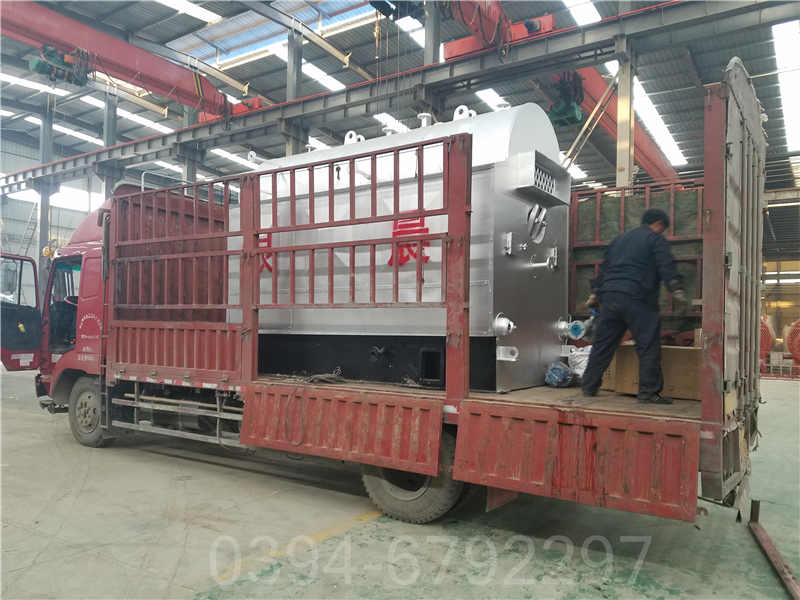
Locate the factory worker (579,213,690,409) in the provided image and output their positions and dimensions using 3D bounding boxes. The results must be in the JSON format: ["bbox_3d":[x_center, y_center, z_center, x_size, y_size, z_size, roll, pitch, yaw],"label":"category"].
[{"bbox_3d":[1.873,0.044,4.820,0.520,1.540,0.720,2,-3,-38],"label":"factory worker"}]

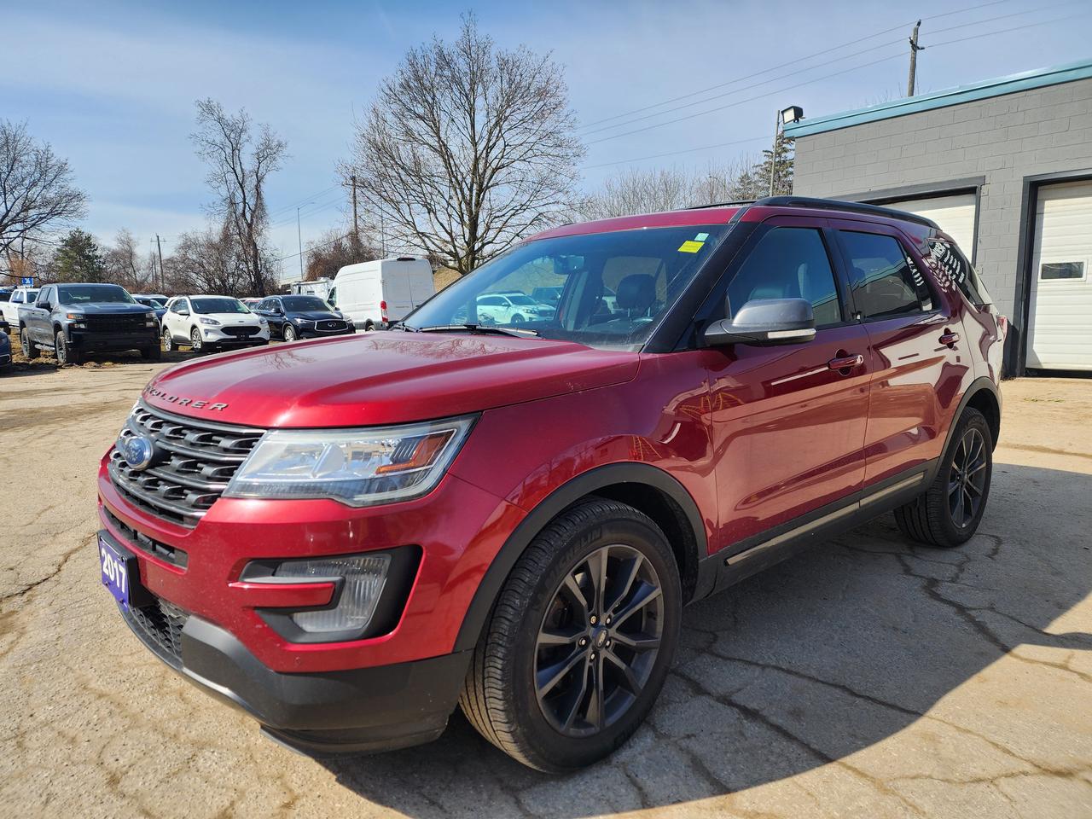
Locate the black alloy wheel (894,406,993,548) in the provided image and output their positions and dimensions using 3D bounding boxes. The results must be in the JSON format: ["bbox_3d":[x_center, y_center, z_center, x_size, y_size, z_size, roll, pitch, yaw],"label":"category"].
[{"bbox_3d":[2.232,0.365,4.067,0.760,0.760,0.260,-8,10,-41],"label":"black alloy wheel"}]

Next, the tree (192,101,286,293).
[{"bbox_3d":[-19.866,-12.848,47.000,5.600,13.800,5.200,-4,9,-25],"label":"tree"}]

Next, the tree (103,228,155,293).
[{"bbox_3d":[-37.334,-11.884,65.000,4.900,8.600,4.700,-5,9,-30],"label":"tree"}]

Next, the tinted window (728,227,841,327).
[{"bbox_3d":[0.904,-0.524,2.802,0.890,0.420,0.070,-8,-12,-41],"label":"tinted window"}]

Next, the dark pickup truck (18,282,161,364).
[{"bbox_3d":[-12.430,-2.322,19.566,5.870,1.960,2.060,7,11,44],"label":"dark pickup truck"}]

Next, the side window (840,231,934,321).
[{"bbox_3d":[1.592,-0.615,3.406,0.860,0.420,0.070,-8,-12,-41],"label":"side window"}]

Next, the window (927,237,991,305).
[{"bbox_3d":[2.324,-0.758,4.038,0.900,0.350,0.100,-7,-1,-44],"label":"window"}]

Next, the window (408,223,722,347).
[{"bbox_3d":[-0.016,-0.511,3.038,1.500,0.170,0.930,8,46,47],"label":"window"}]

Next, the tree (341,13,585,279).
[{"bbox_3d":[-4.068,-12.942,37.000,12.200,14.300,12.000,-2,8,-6],"label":"tree"}]

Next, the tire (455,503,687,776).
[{"bbox_3d":[0.088,0.633,2.127,0.755,0.760,0.265,-8,11,-43],"label":"tire"}]

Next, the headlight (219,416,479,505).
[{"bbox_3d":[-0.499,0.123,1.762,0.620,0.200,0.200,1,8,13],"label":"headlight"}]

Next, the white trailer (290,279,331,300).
[{"bbox_3d":[-14.649,-7.002,47.796,2.350,2.900,5.700,-8,10,-44],"label":"white trailer"}]

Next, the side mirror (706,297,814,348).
[{"bbox_3d":[0.678,-0.273,2.308,0.270,0.165,0.270,-7,10,-41],"label":"side mirror"}]

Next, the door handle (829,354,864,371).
[{"bbox_3d":[1.157,-0.181,2.788,0.240,0.048,0.060,-7,10,-41],"label":"door handle"}]

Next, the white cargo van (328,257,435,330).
[{"bbox_3d":[-6.254,-3.820,26.256,2.060,2.680,5.980,-7,10,-37],"label":"white cargo van"}]

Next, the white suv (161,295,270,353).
[{"bbox_3d":[-9.958,-2.589,21.800,1.880,1.680,4.580,-8,11,-43],"label":"white suv"}]

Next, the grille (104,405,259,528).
[{"bbox_3d":[-1.115,0.144,2.125,0.190,0.310,1.030,8,0,-43],"label":"grille"}]

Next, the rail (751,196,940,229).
[{"bbox_3d":[1.573,-0.960,3.604,1.950,0.090,0.075,-8,10,-41],"label":"rail"}]

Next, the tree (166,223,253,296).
[{"bbox_3d":[-21.337,-8.573,46.000,4.900,6.300,4.600,-4,9,-27],"label":"tree"}]

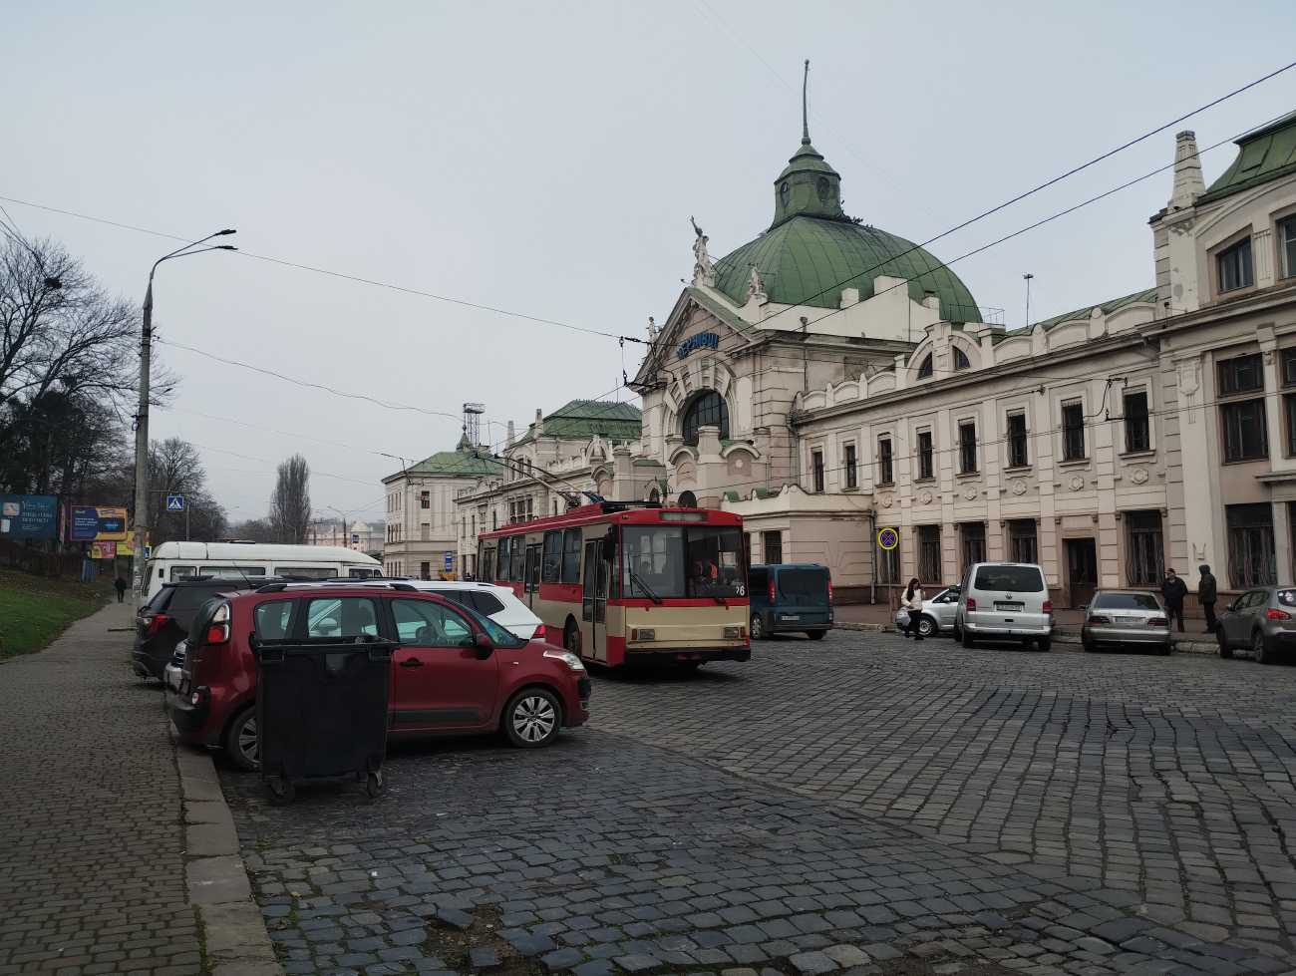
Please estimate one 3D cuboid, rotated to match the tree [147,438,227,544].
[{"bbox_3d":[-54.649,3.054,122.438,10.000,17.720,10.000,1,-4,-26],"label":"tree"}]

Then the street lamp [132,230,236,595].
[{"bbox_3d":[-16.360,-2.098,37.129,3.400,13.750,1.500,1,-4,-26],"label":"street lamp"}]

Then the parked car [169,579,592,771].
[{"bbox_3d":[-2.599,1.786,10.604,4.080,1.650,1.770,2,-5,-27],"label":"parked car"}]

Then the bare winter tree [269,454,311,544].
[{"bbox_3d":[-68.350,5.805,200.636,8.000,24.490,8.000,1,-4,-26],"label":"bare winter tree"}]

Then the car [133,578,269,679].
[{"bbox_3d":[-5.410,2.291,16.646,5.040,1.780,2.000,2,-5,-29],"label":"car"}]

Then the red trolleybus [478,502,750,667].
[{"bbox_3d":[-1.386,2.060,23.400,2.500,3.330,11.340,0,-4,-21],"label":"red trolleybus"}]

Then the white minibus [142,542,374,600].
[{"bbox_3d":[-6.834,2.275,19.993,4.950,2.470,1.970,3,-5,-28],"label":"white minibus"}]

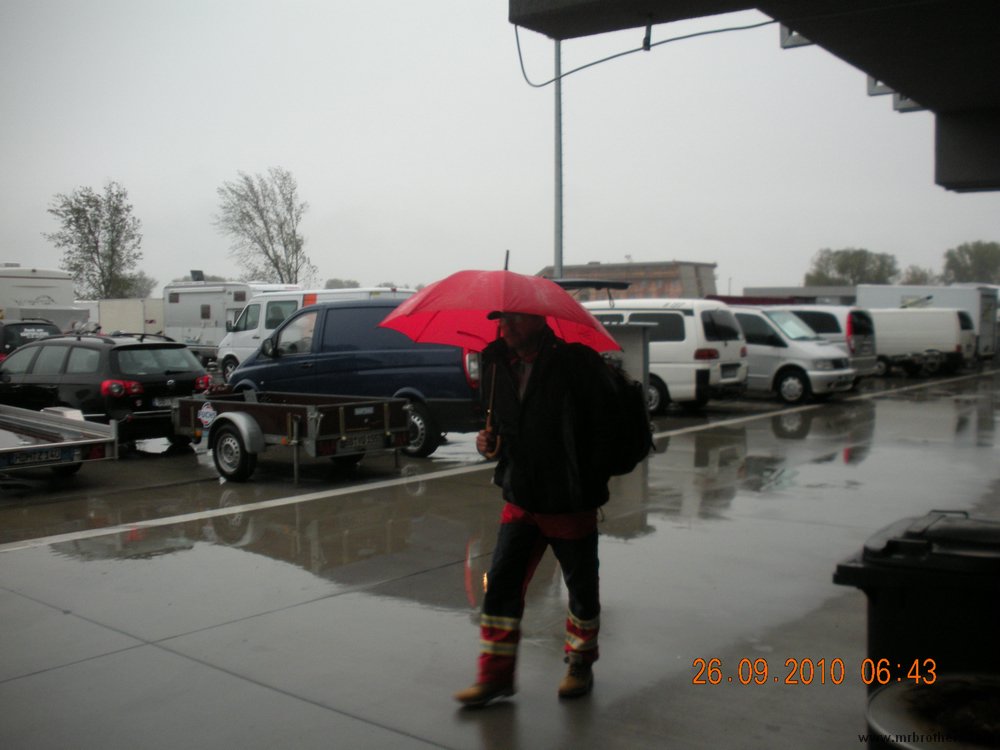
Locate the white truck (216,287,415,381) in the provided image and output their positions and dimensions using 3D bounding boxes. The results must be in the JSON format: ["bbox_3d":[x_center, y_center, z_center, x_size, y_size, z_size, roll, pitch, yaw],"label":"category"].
[{"bbox_3d":[-4.374,-0.861,24.185,5.600,2.360,1.950,3,4,38],"label":"white truck"}]

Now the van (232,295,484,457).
[{"bbox_3d":[-1.647,-0.051,13.811,4.900,1.900,1.910,3,4,38],"label":"van"}]

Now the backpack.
[{"bbox_3d":[0.464,0.190,4.618,0.270,0.540,0.340,-3,4,-40],"label":"backpack"}]

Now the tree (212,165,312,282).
[{"bbox_3d":[-12.919,-6.345,54.731,5.600,9.900,5.400,0,3,0],"label":"tree"}]

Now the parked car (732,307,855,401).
[{"bbox_3d":[5.036,-0.496,21.260,4.660,1.870,1.880,3,5,42],"label":"parked car"}]

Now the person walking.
[{"bbox_3d":[0.153,0.584,4.472,0.550,1.740,0.560,-2,4,-33],"label":"person walking"}]

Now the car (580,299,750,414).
[{"bbox_3d":[2.232,-0.413,19.476,4.620,1.990,1.720,3,4,38],"label":"car"}]

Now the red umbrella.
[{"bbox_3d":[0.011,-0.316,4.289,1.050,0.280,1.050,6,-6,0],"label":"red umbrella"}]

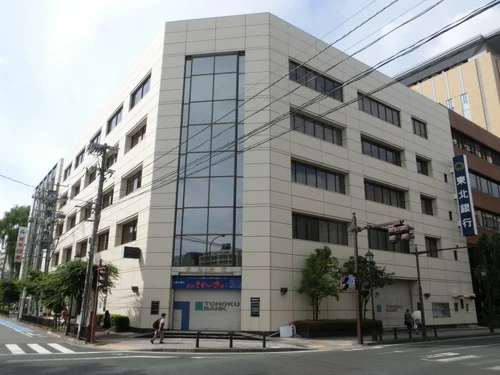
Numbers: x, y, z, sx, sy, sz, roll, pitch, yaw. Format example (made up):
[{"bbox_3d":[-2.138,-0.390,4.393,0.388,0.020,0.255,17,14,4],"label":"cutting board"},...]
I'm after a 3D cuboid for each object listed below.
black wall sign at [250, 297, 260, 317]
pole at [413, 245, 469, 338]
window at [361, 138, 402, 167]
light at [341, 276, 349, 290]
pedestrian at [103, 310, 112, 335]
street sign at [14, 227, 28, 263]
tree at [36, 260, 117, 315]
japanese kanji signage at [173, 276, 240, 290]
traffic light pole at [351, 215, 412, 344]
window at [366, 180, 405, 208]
[{"bbox_3d":[0.389,8.218,27.674,0.620,1.250,0.080,-2,-16,8],"label":"black wall sign"},{"bbox_3d":[12.582,6.650,26.380,0.300,6.165,3.900,12,-20,-34],"label":"pole"},{"bbox_3d":[11.954,-3.113,36.853,6.100,1.800,0.200,12,-20,-34],"label":"window"},{"bbox_3d":[5.400,5.486,23.109,0.380,0.820,0.320,12,-20,-34],"label":"light"},{"bbox_3d":[-9.352,8.975,26.836,0.500,1.550,0.500,12,-20,-34],"label":"pedestrian"},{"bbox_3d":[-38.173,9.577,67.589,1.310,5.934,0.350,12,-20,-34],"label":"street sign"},{"bbox_3d":[-10.759,6.990,25.301,4.600,4.368,4.200,7,-17,-21],"label":"tree"},{"bbox_3d":[-2.841,6.323,26.721,4.640,0.882,0.100,-2,-16,9],"label":"japanese kanji signage"},{"bbox_3d":[7.372,4.923,22.848,0.900,7.600,3.900,12,-20,-35],"label":"traffic light pole"},{"bbox_3d":[13.200,0.795,39.126,6.500,1.900,0.300,12,-20,-35],"label":"window"}]

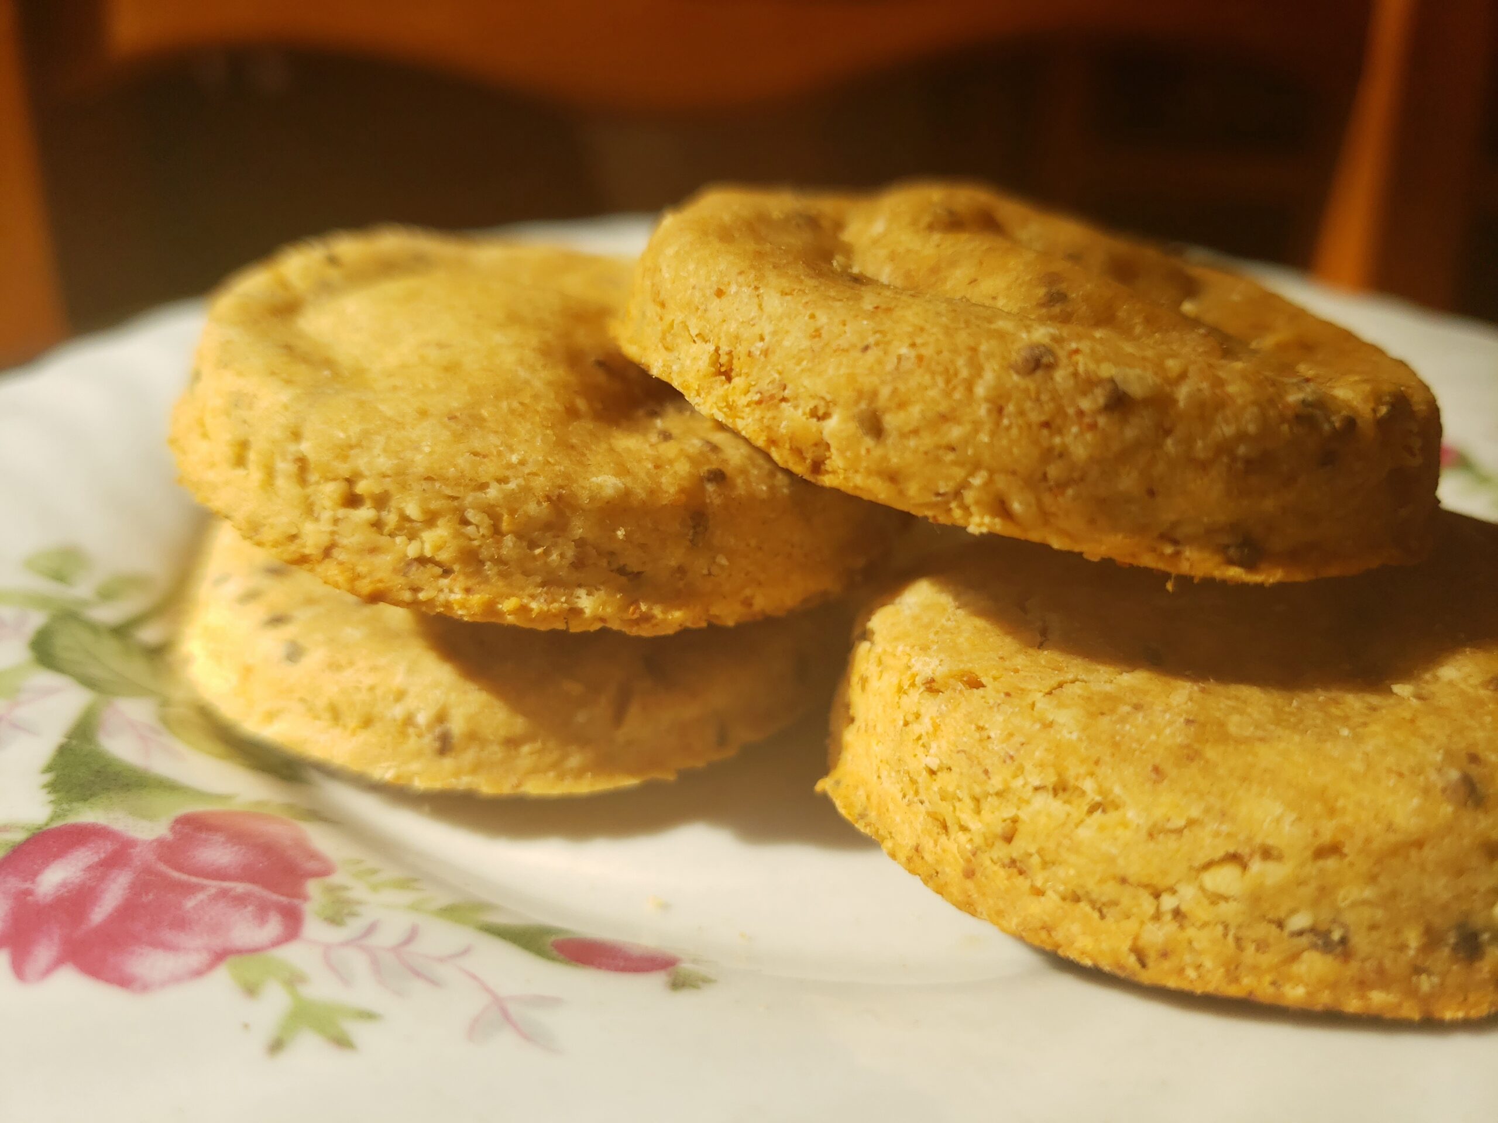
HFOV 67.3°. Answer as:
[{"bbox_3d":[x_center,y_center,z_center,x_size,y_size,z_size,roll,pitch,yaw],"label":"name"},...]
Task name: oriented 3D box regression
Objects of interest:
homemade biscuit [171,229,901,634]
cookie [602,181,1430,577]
[{"bbox_3d":[-0.018,-0.018,0.112,0.072,0.013,0.072,11,28,0],"label":"homemade biscuit"},{"bbox_3d":[0.026,-0.022,0.103,0.073,0.013,0.073,12,26,0],"label":"cookie"}]

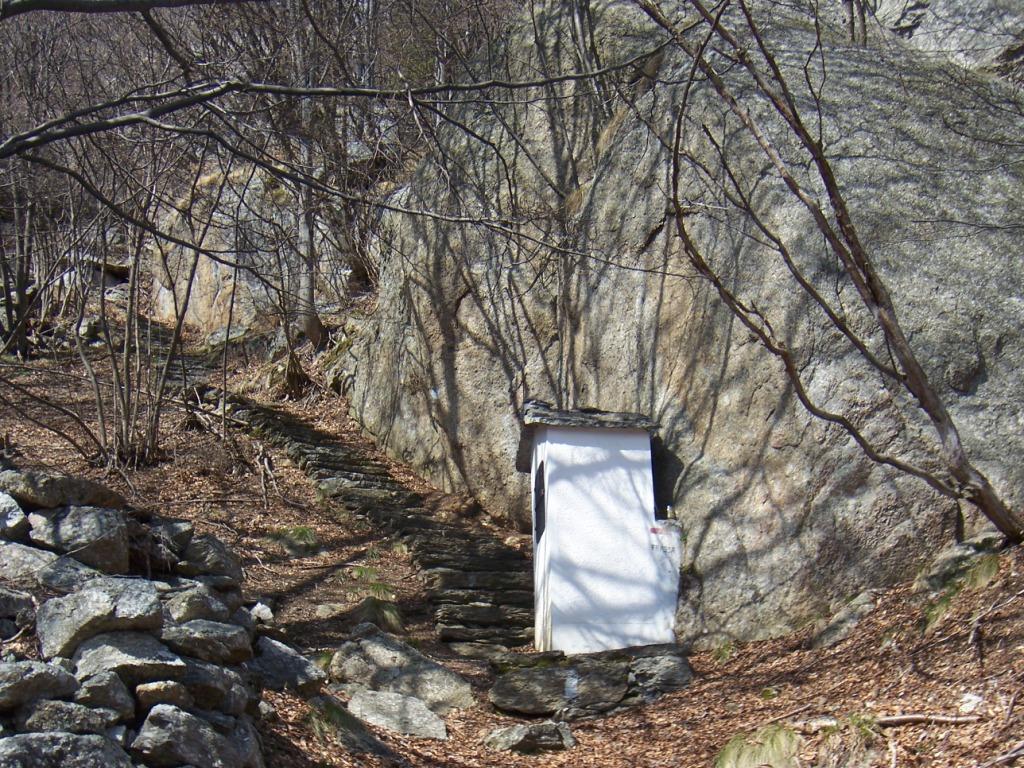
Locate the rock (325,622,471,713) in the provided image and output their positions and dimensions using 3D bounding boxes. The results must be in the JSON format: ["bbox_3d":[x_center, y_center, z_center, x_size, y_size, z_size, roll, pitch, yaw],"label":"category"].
[{"bbox_3d":[-0.803,2.039,9.600,0.992,0.500,0.645,-1,1,-5],"label":"rock"}]

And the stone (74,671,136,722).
[{"bbox_3d":[-2.294,1.751,7.500,0.313,0.250,0.297,1,-10,-17],"label":"stone"}]

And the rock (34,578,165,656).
[{"bbox_3d":[-2.380,1.352,7.700,0.668,0.434,0.468,1,-10,-17],"label":"rock"}]

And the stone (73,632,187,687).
[{"bbox_3d":[-2.179,1.567,7.600,0.605,0.272,0.424,1,-10,-16],"label":"stone"}]

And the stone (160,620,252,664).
[{"bbox_3d":[-1.879,1.581,8.200,0.538,0.257,0.403,0,-9,-13],"label":"stone"}]

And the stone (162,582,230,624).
[{"bbox_3d":[-2.013,1.401,8.500,0.412,0.255,0.350,0,-9,-13],"label":"stone"}]

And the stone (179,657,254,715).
[{"bbox_3d":[-1.774,1.806,8.000,0.433,0.309,0.412,0,-9,-12],"label":"stone"}]

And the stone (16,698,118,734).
[{"bbox_3d":[-2.433,1.820,7.300,0.534,0.180,0.401,1,-10,-18],"label":"stone"}]

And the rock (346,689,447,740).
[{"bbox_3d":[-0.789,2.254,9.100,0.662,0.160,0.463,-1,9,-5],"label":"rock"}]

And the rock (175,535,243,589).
[{"bbox_3d":[-2.004,1.176,8.800,0.427,0.341,0.384,0,-9,-13],"label":"rock"}]

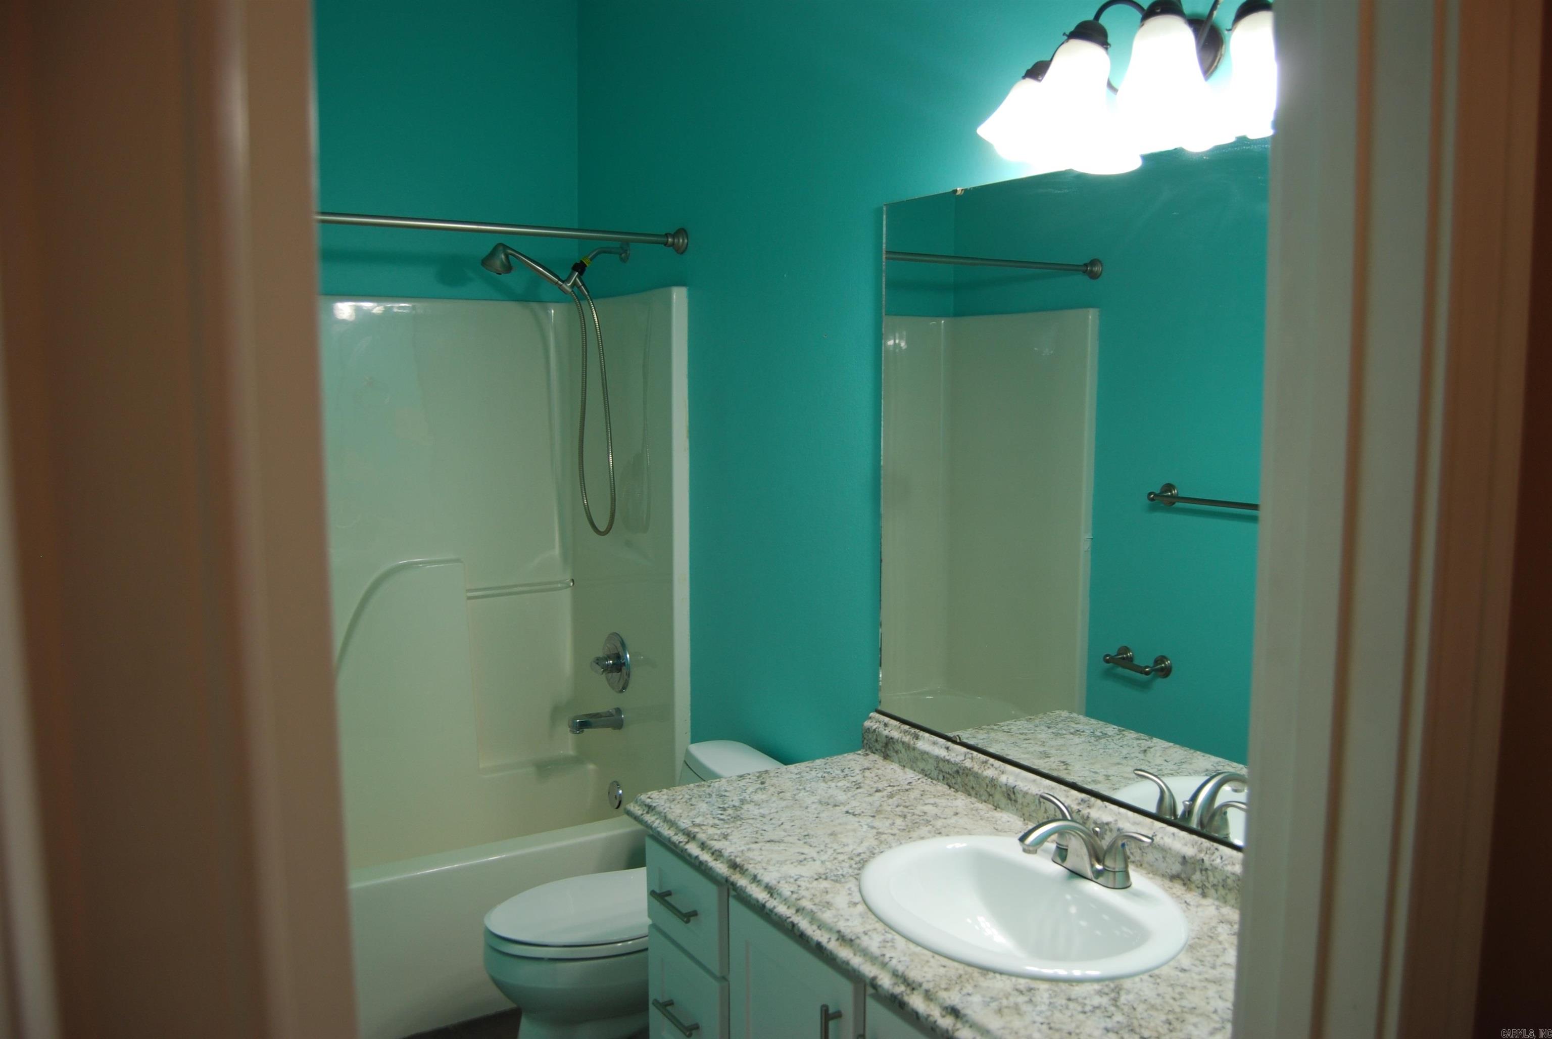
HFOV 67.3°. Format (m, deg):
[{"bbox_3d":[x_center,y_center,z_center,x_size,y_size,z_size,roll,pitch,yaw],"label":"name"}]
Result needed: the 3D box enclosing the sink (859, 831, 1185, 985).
[{"bbox_3d":[0.350,0.641,1.730,0.449,0.182,0.502,-4,8,-33],"label":"sink"}]

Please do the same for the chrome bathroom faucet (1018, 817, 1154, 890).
[{"bbox_3d":[0.437,0.496,1.759,0.175,0.107,0.234,-4,8,-33],"label":"chrome bathroom faucet"}]

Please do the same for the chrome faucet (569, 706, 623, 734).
[{"bbox_3d":[-0.519,0.588,3.363,0.155,0.063,0.060,-4,8,-33],"label":"chrome faucet"}]

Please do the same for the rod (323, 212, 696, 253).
[{"bbox_3d":[-0.866,-0.659,2.571,1.520,0.066,0.066,-4,8,-33],"label":"rod"}]

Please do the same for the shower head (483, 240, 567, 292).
[{"bbox_3d":[-0.667,-0.671,3.116,0.234,0.119,0.085,-4,8,-33],"label":"shower head"}]

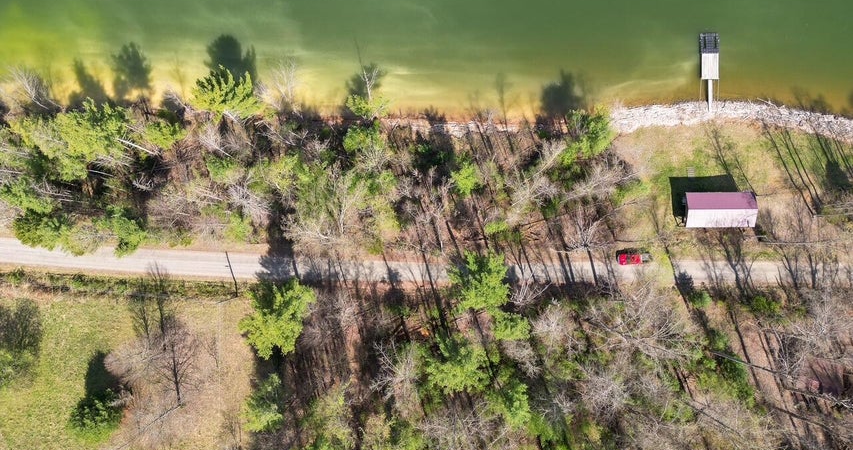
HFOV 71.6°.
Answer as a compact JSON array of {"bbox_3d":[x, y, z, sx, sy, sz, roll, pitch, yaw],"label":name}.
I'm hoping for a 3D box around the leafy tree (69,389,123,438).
[{"bbox_3d":[-55.476,31.447,99.738,7.500,8.000,7.000,0,88,0],"label":"leafy tree"}]

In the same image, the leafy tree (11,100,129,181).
[{"bbox_3d":[-60.914,-14.287,101.209,17.000,14.000,12.000,0,88,0],"label":"leafy tree"}]

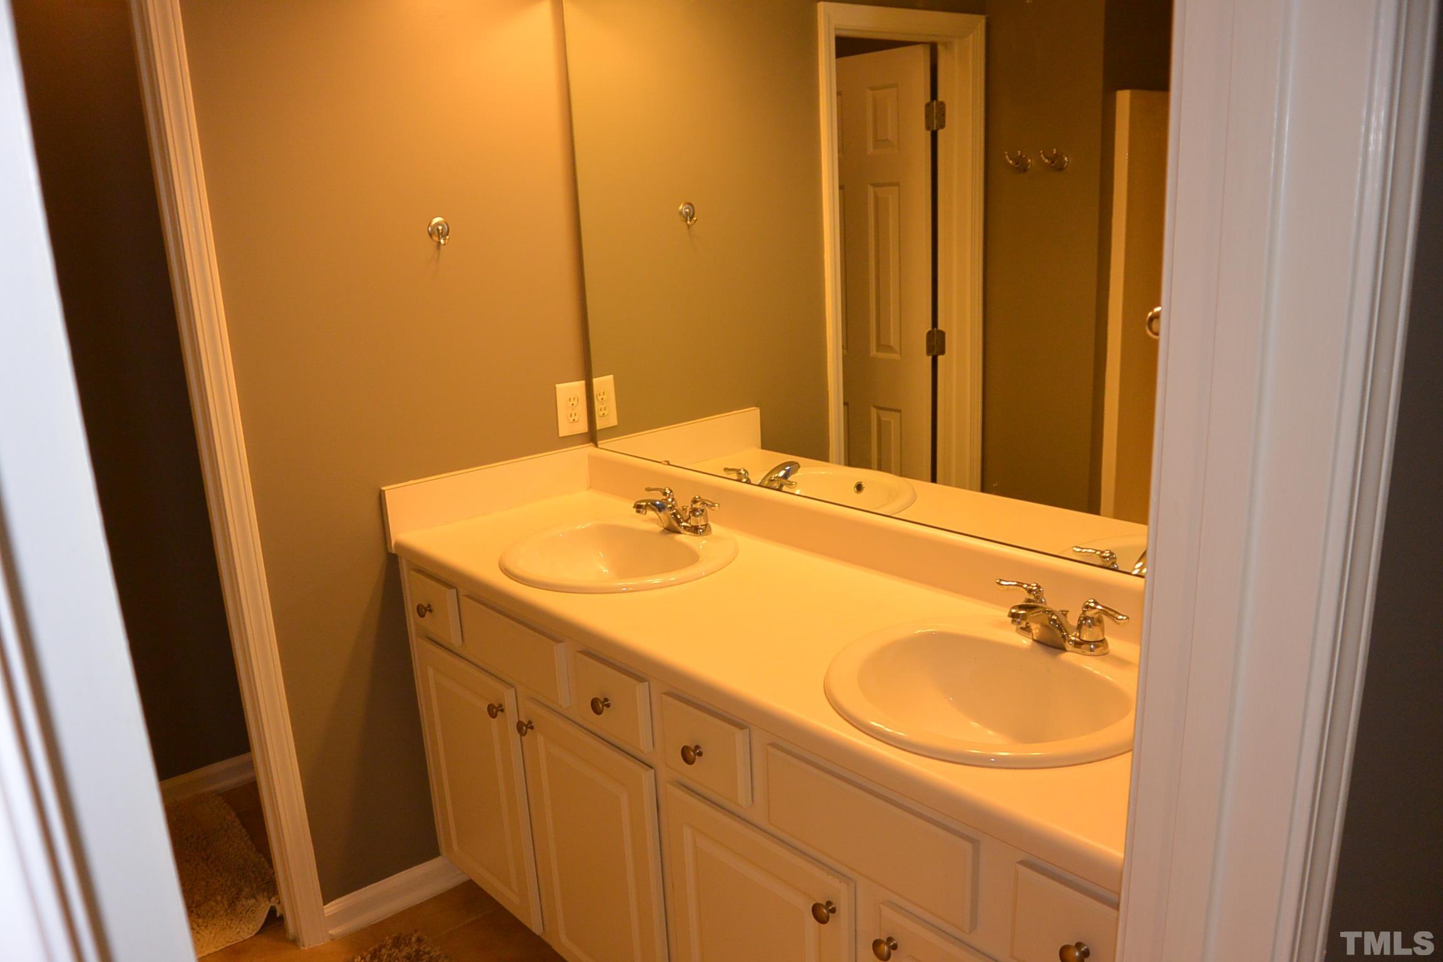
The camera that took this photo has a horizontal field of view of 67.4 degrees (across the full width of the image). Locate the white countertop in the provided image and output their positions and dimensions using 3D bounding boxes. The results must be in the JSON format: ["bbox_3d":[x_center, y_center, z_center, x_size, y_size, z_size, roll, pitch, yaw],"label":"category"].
[{"bbox_3d":[0.080,0.228,1.824,0.530,0.042,1.800,-15,18,-39],"label":"white countertop"}]

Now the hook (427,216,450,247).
[{"bbox_3d":[-0.594,-0.533,2.300,0.051,0.061,0.045,-15,18,-39],"label":"hook"}]

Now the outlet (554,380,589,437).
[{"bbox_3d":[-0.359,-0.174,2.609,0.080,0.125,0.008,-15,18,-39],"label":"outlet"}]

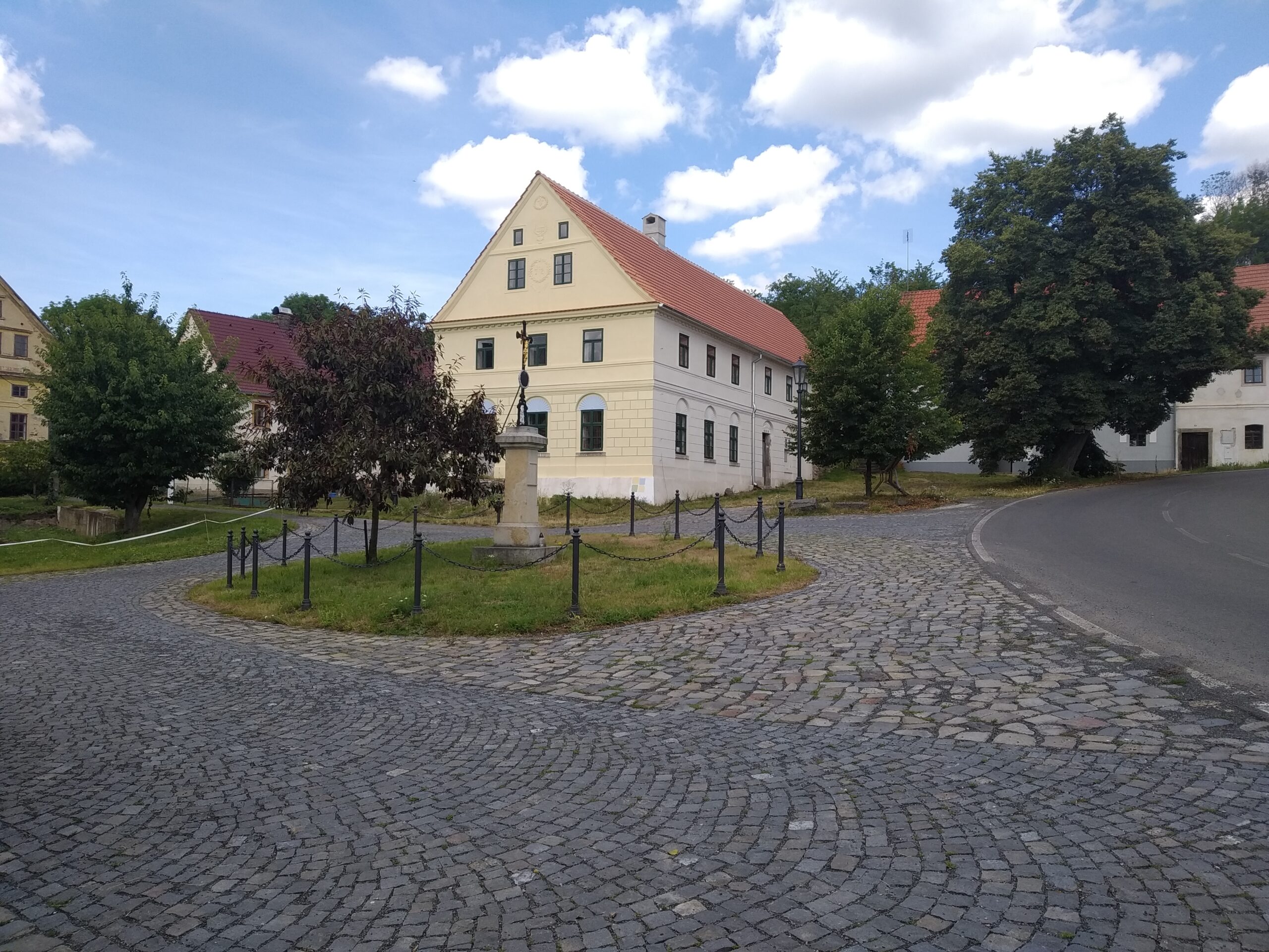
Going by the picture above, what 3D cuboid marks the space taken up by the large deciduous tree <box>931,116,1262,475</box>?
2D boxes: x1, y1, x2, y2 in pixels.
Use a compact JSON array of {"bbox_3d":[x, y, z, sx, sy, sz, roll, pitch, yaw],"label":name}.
[{"bbox_3d":[19.631,-7.688,40.500,14.028,15.250,13.327,0,-2,0],"label":"large deciduous tree"}]

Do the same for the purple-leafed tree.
[{"bbox_3d":[-5.094,-0.978,18.800,4.889,5.338,4.644,0,-2,0],"label":"purple-leafed tree"}]

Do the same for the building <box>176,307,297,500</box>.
[{"bbox_3d":[-21.008,-4.188,62.722,11.400,11.250,16.400,-1,-2,40],"label":"building"}]

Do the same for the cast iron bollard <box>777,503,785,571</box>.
[{"bbox_3d":[2.034,0.843,13.223,0.140,0.960,0.140,0,-2,0],"label":"cast iron bollard"}]

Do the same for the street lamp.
[{"bbox_3d":[5.350,-1.522,30.800,0.480,4.629,0.480,0,-2,0],"label":"street lamp"}]

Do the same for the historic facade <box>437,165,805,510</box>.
[{"bbox_3d":[2.850,-5.251,51.314,10.400,13.800,30.400,0,-2,26],"label":"historic facade"}]

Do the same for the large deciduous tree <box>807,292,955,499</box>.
[{"bbox_3d":[8.375,-2.915,32.400,5.257,7.077,4.994,0,-2,0],"label":"large deciduous tree"}]

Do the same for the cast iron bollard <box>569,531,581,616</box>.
[{"bbox_3d":[-0.647,1.063,10.528,0.145,0.960,0.145,0,-2,0],"label":"cast iron bollard"}]

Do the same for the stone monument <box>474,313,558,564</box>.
[{"bbox_3d":[-2.074,-0.611,16.785,1.270,4.250,1.100,0,-2,16],"label":"stone monument"}]

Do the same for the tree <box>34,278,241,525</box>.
[{"bbox_3d":[-18.666,-2.659,36.000,7.864,9.474,7.549,0,-2,0],"label":"tree"}]

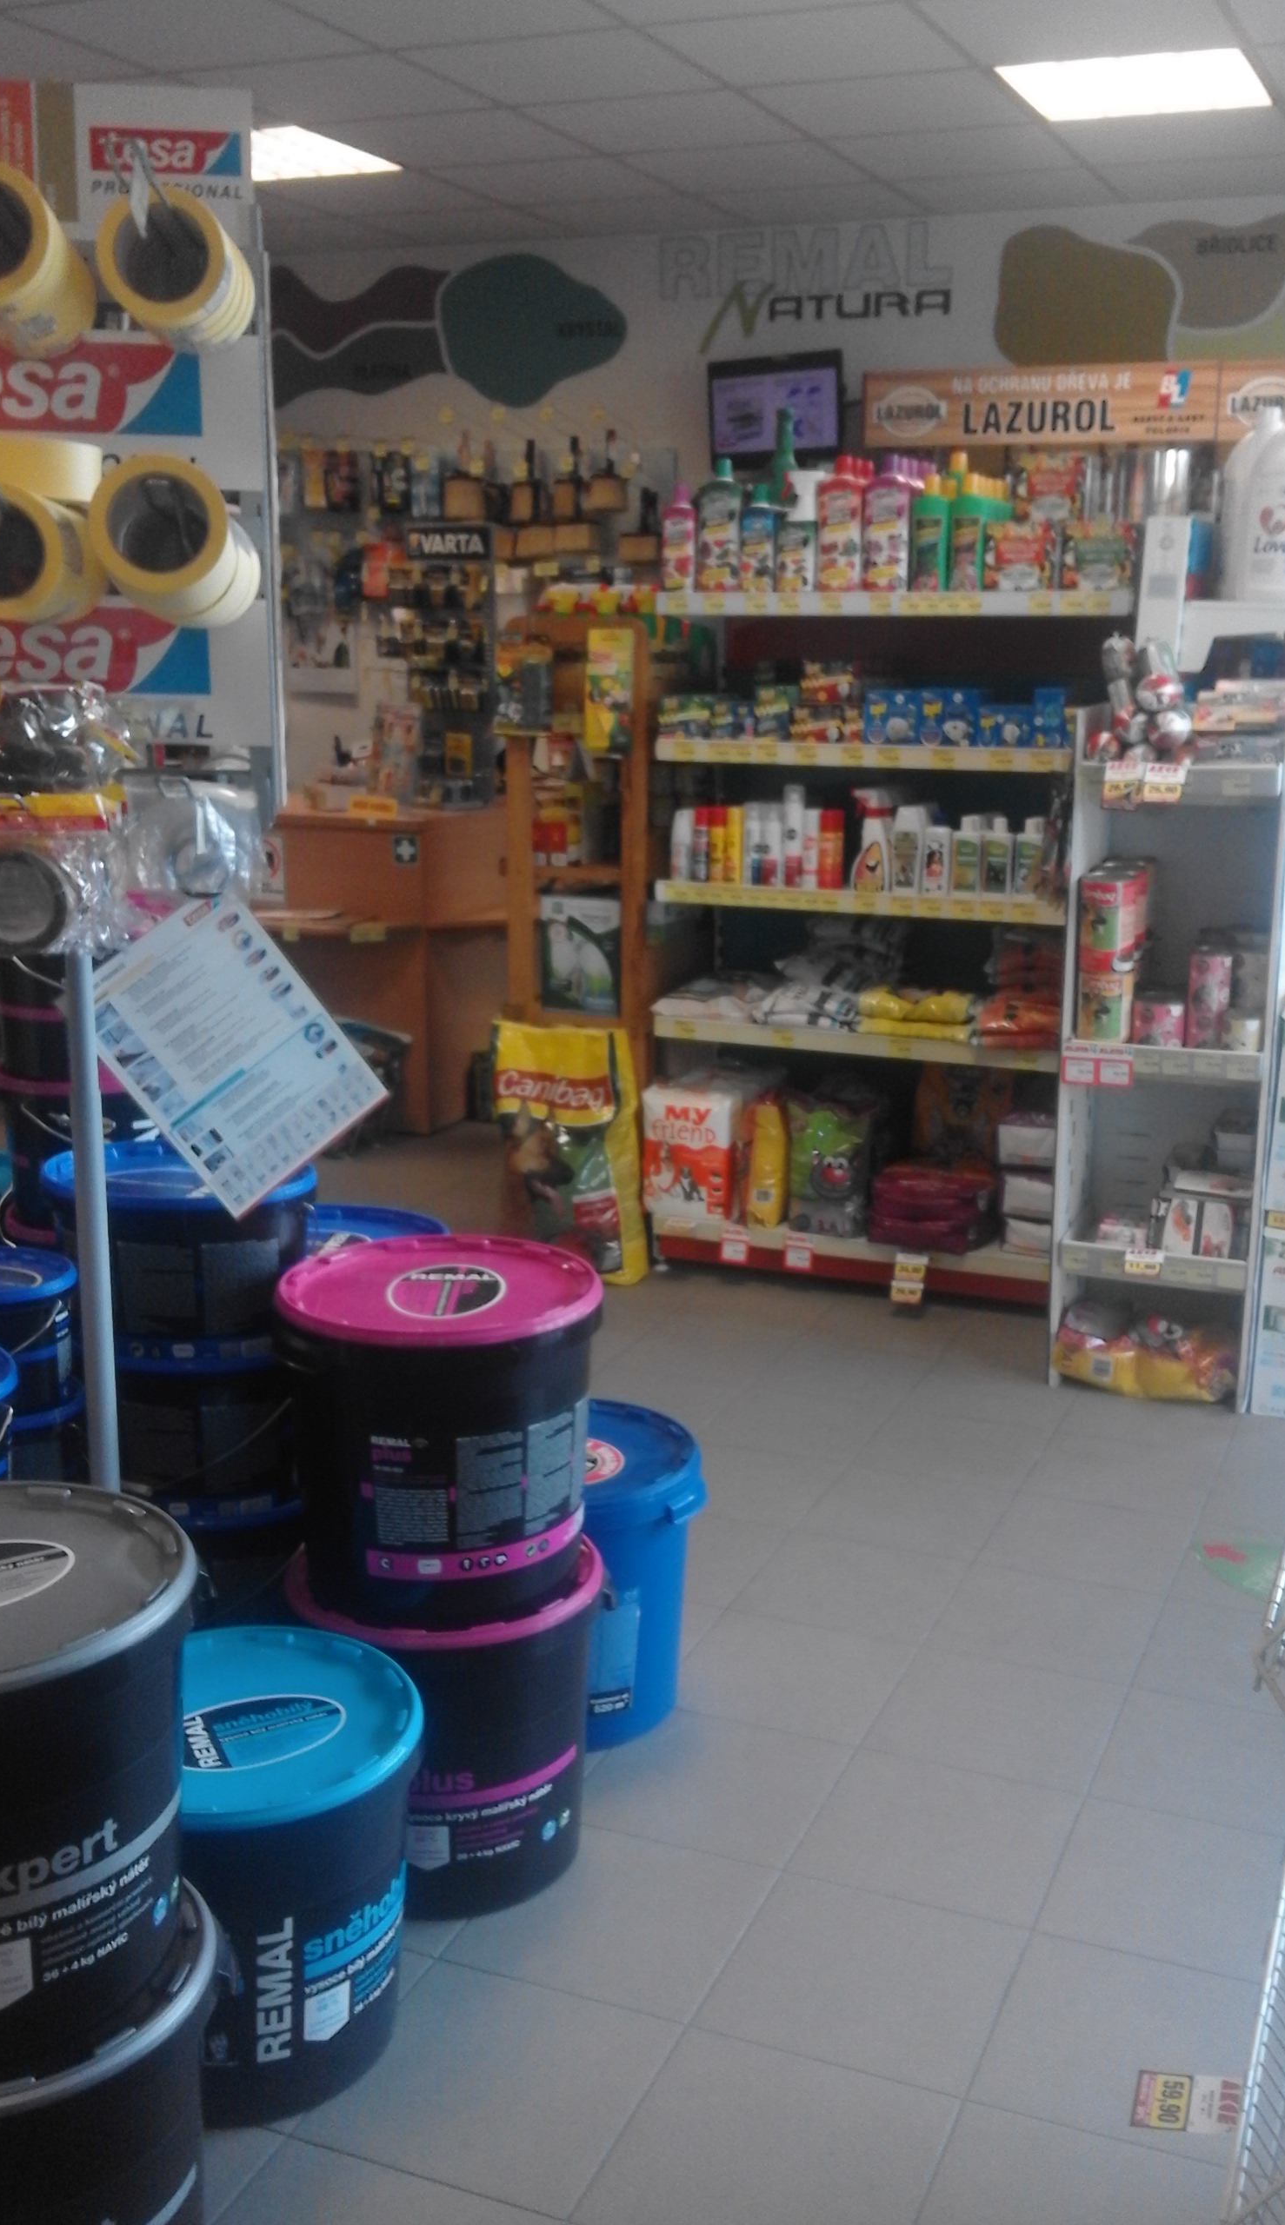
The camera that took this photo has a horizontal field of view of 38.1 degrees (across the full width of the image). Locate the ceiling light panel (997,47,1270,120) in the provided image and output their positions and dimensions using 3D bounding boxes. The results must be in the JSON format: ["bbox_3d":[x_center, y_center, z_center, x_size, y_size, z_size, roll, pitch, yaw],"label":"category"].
[{"bbox_3d":[1.189,-2.465,4.464,0.563,0.045,0.583,6,15,22],"label":"ceiling light panel"}]

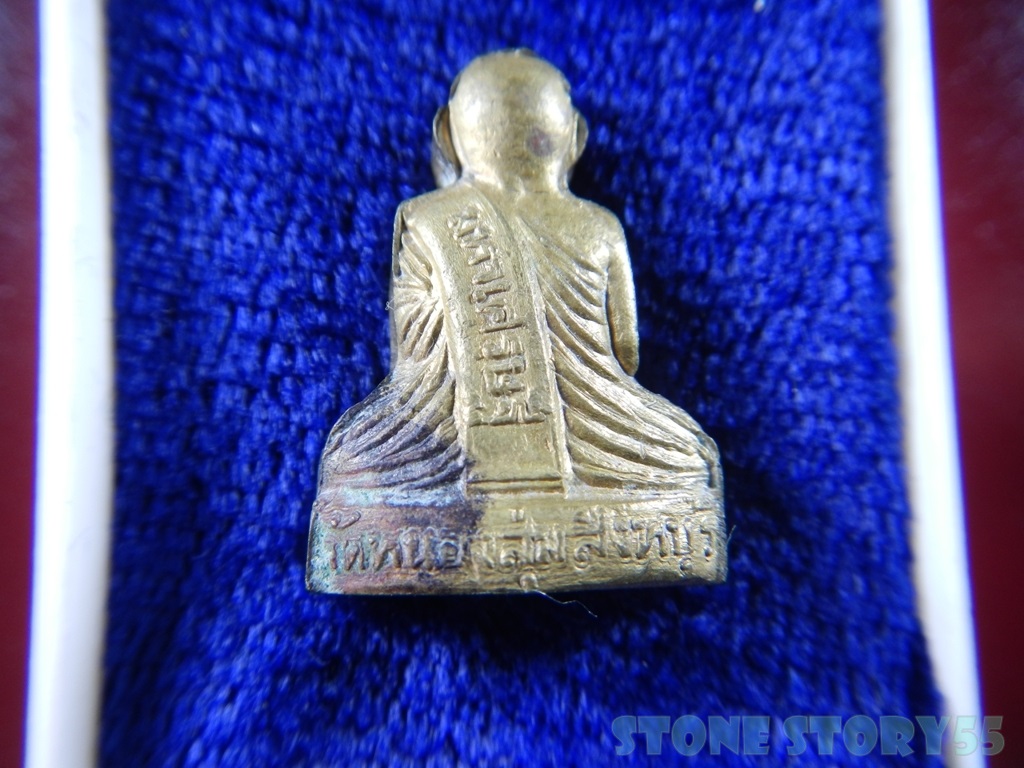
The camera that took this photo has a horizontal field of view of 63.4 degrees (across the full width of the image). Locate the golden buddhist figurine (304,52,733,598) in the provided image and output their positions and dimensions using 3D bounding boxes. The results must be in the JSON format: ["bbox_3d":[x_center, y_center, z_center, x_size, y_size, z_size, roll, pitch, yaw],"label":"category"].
[{"bbox_3d":[0.000,-0.004,0.041,0.018,0.011,0.026,-1,81,0],"label":"golden buddhist figurine"}]

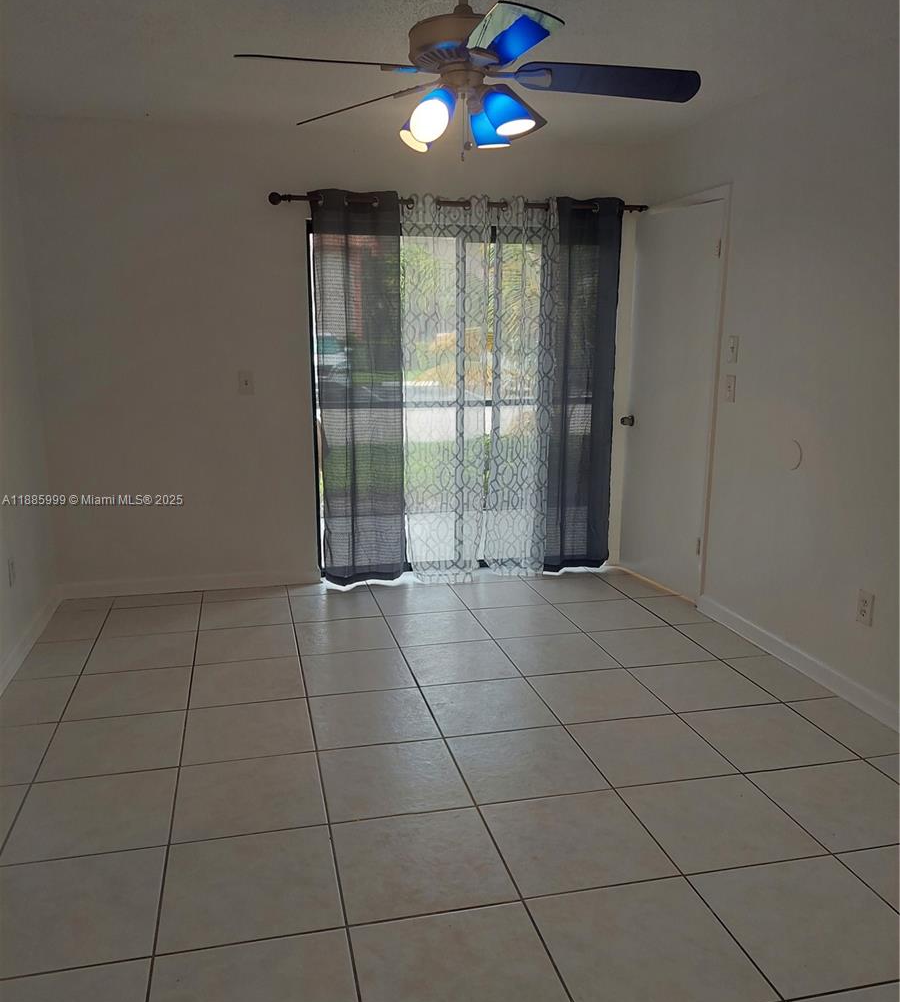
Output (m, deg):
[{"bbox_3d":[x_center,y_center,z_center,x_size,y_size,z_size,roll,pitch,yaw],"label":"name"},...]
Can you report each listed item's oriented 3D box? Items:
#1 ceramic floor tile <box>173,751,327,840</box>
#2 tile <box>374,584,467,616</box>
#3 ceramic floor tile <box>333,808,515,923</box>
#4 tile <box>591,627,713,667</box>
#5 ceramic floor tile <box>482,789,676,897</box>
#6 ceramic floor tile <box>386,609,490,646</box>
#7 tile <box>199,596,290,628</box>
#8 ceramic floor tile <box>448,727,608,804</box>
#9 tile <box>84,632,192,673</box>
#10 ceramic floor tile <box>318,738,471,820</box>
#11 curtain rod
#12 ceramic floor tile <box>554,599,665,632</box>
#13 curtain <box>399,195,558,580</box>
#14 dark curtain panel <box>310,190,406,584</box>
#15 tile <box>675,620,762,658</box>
[{"bbox_3d":[-0.623,0.919,2.597,0.446,0.010,0.441,-2,12,-13],"label":"ceramic floor tile"},{"bbox_3d":[-0.165,0.541,4.492,0.446,0.010,0.441,-2,12,-13],"label":"tile"},{"bbox_3d":[-0.084,0.994,2.295,0.450,0.010,0.450,-2,11,-13],"label":"ceramic floor tile"},{"bbox_3d":[0.934,0.683,3.890,0.450,0.010,0.443,-2,12,-13],"label":"tile"},{"bbox_3d":[0.360,0.981,2.409,0.450,0.010,0.443,-2,12,-13],"label":"ceramic floor tile"},{"bbox_3d":[-0.060,0.635,4.109,0.450,0.010,0.450,-2,11,-13],"label":"ceramic floor tile"},{"bbox_3d":[-1.040,0.578,4.279,0.446,0.010,0.441,-2,12,-13],"label":"tile"},{"bbox_3d":[0.252,0.884,2.802,0.446,0.010,0.441,-2,12,-13],"label":"ceramic floor tile"},{"bbox_3d":[-1.421,0.703,3.855,0.455,0.012,0.455,-2,11,-13],"label":"tile"},{"bbox_3d":[-0.188,0.910,2.727,0.450,0.010,0.443,-2,12,-13],"label":"ceramic floor tile"},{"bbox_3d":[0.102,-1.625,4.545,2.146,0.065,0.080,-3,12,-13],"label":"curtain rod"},{"bbox_3d":[0.844,0.609,4.408,0.455,0.012,0.455,-2,11,-13],"label":"ceramic floor tile"},{"bbox_3d":[0.156,-0.589,4.696,0.872,2.129,0.100,-2,12,-13],"label":"curtain"},{"bbox_3d":[-0.497,-0.584,4.533,0.490,2.100,0.100,-2,12,-13],"label":"dark curtain panel"},{"bbox_3d":[1.305,0.680,4.042,0.253,0.012,0.455,-2,11,-13],"label":"tile"}]

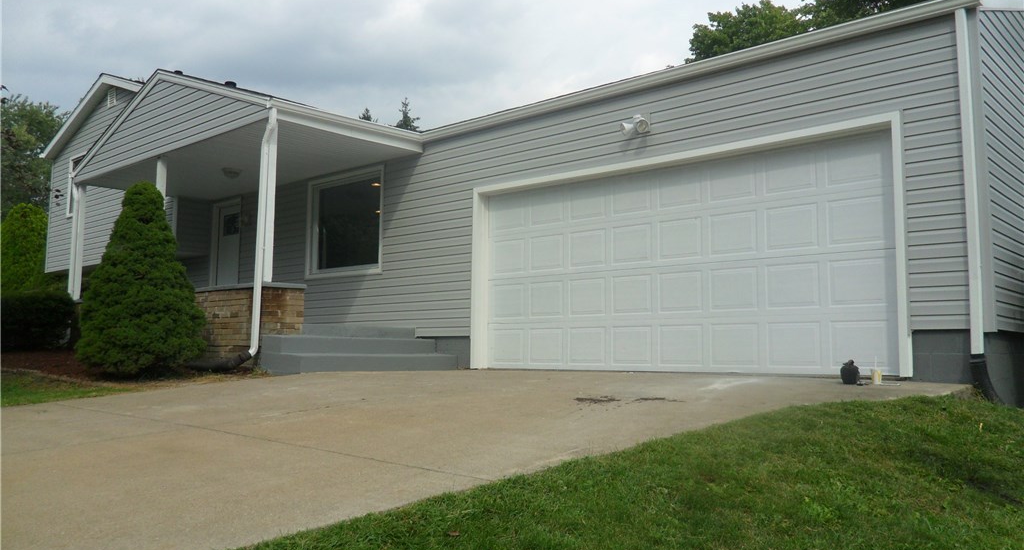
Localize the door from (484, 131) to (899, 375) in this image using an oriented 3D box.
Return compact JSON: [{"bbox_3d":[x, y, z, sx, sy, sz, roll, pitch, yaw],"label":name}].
[{"bbox_3d":[1.502,-0.050,8.425,4.841,2.133,0.060,-4,-7,42],"label":"door"}]

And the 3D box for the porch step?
[{"bbox_3d":[-1.778,0.876,9.607,0.838,0.546,2.301,-4,-7,42],"label":"porch step"}]

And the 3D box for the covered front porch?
[{"bbox_3d":[-4.358,-0.768,12.091,6.478,4.266,2.331,-4,-7,42],"label":"covered front porch"}]

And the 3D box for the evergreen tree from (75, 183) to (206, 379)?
[{"bbox_3d":[-4.481,0.048,9.673,1.548,2.361,1.548,-4,-7,42],"label":"evergreen tree"}]

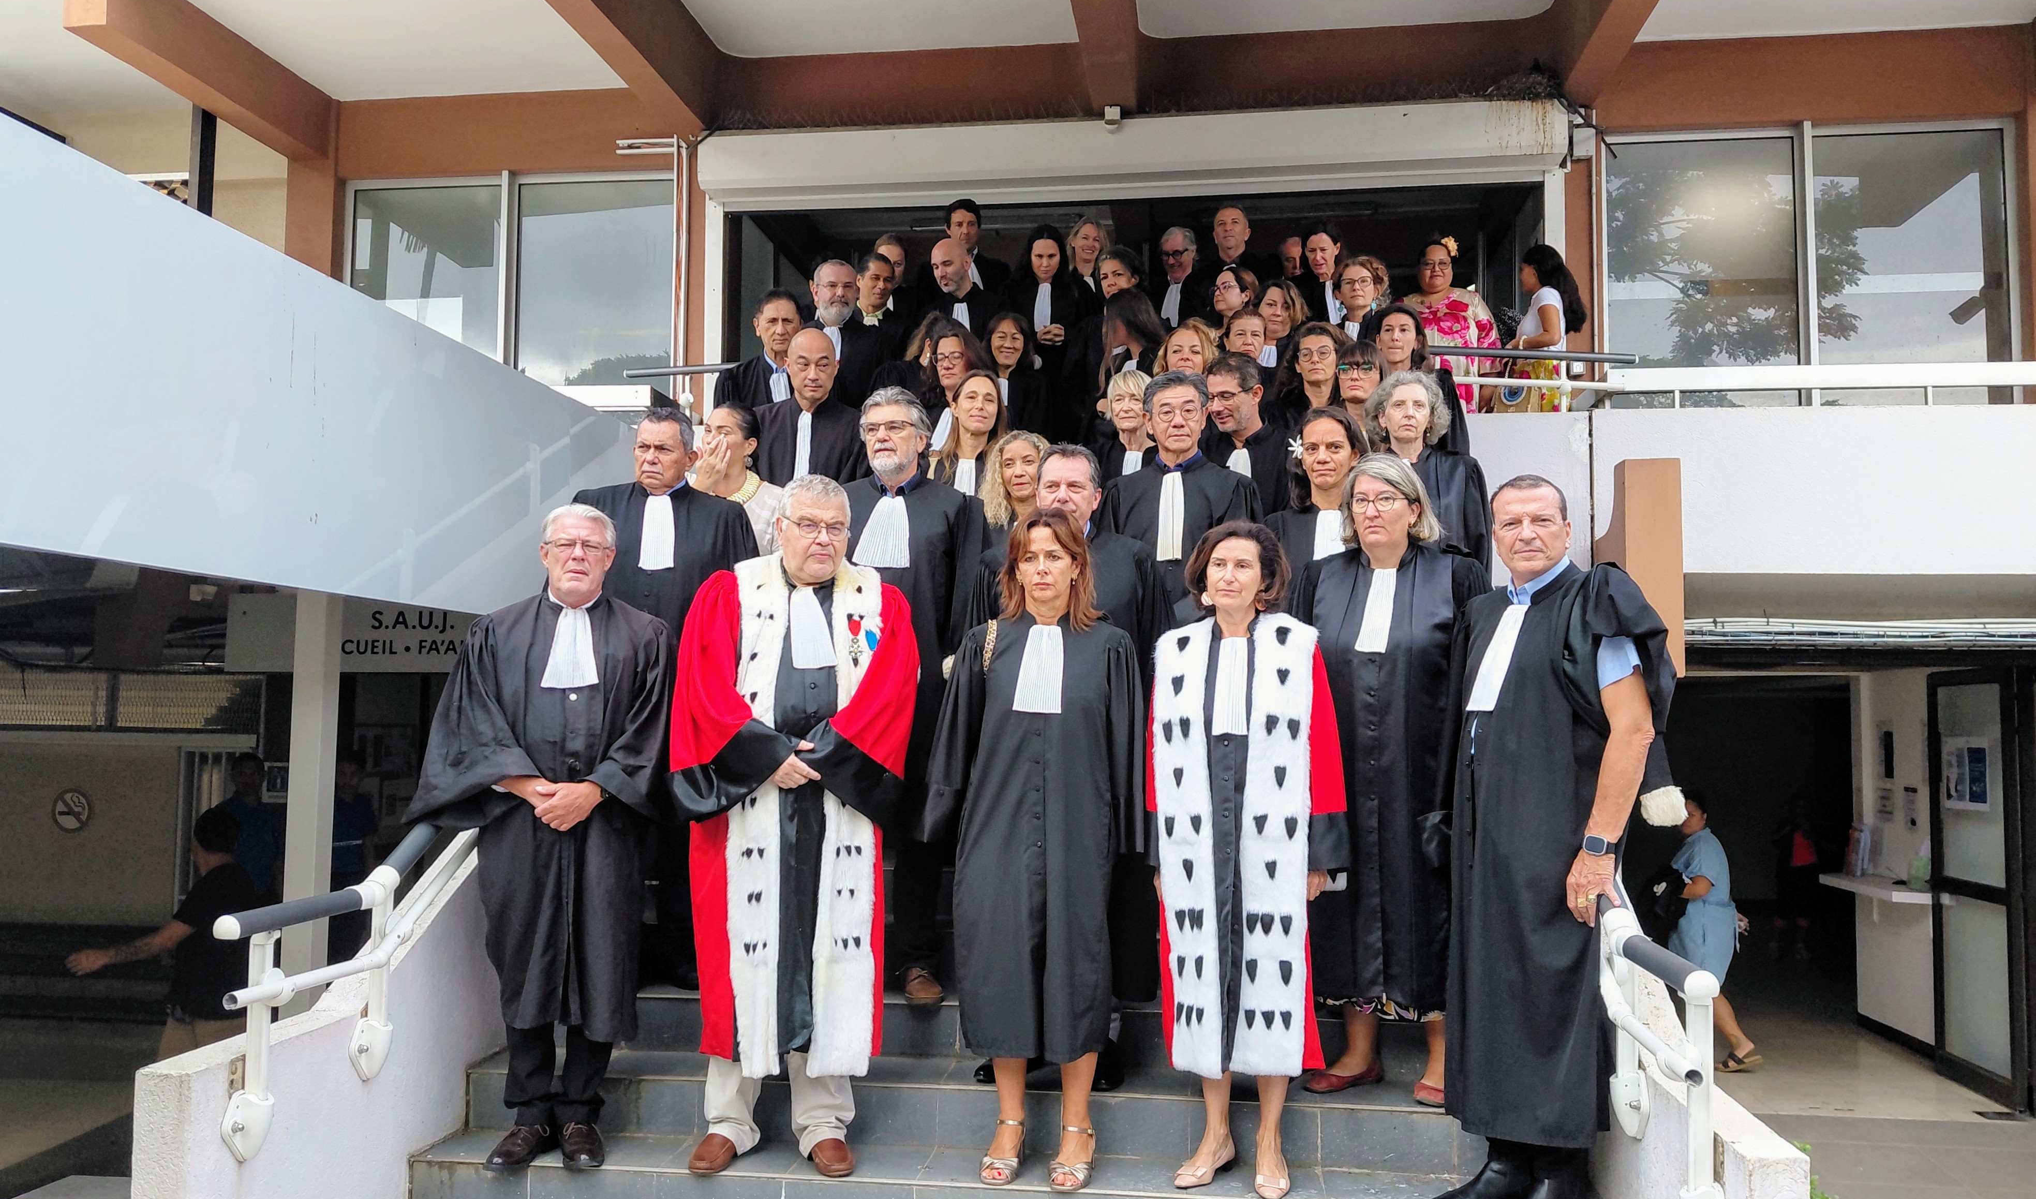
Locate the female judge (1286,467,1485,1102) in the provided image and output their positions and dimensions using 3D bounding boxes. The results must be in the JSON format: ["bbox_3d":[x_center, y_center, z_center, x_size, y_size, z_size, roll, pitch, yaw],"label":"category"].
[{"bbox_3d":[0.997,0.455,3.963,0.540,1.699,0.380,-1,-4,22],"label":"female judge"}]

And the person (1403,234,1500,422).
[{"bbox_3d":[2.002,-0.896,6.894,0.560,1.620,0.380,0,-3,16],"label":"person"}]

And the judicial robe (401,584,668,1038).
[{"bbox_3d":[-1.241,0.561,3.886,0.650,1.170,0.430,1,-3,-9],"label":"judicial robe"}]

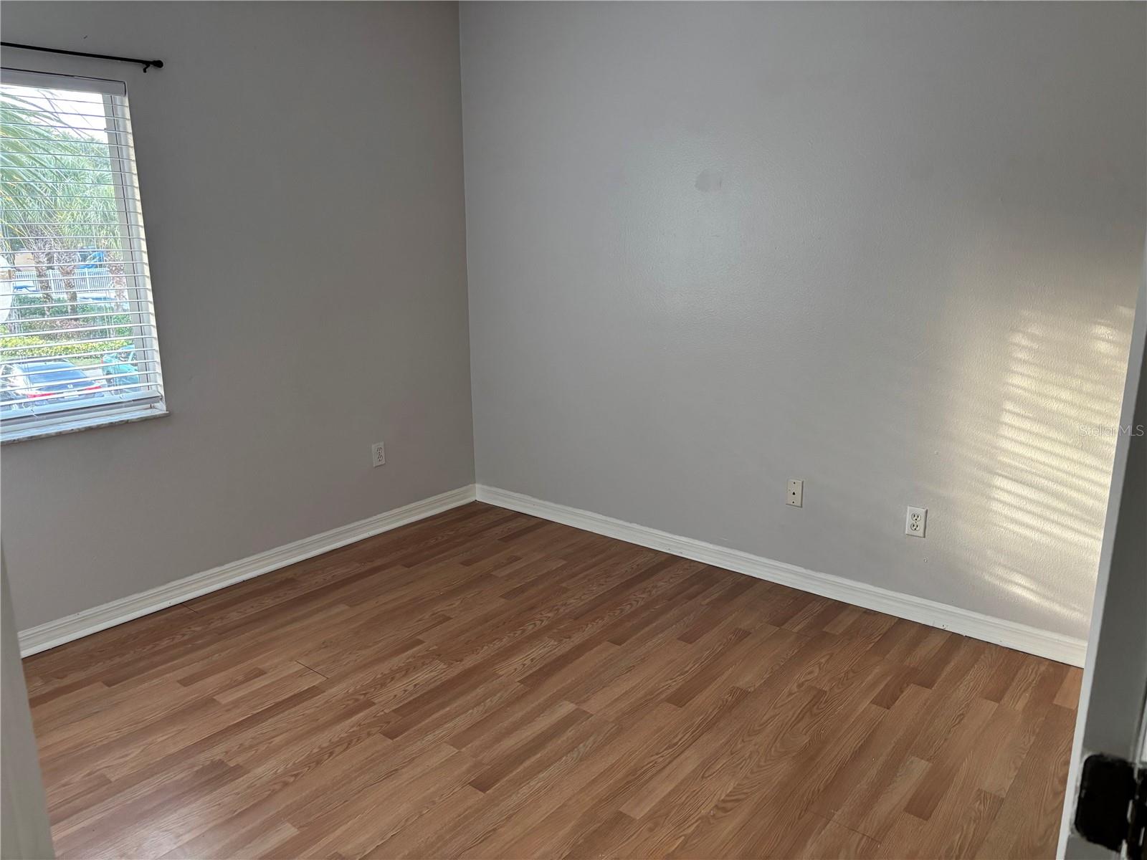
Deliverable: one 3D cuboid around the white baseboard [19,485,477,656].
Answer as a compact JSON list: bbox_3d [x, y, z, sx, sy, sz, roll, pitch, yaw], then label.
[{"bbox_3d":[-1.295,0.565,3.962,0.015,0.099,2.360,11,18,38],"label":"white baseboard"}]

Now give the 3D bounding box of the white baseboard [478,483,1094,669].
[{"bbox_3d":[0.636,0.565,3.911,3.060,0.099,0.015,11,18,38],"label":"white baseboard"}]

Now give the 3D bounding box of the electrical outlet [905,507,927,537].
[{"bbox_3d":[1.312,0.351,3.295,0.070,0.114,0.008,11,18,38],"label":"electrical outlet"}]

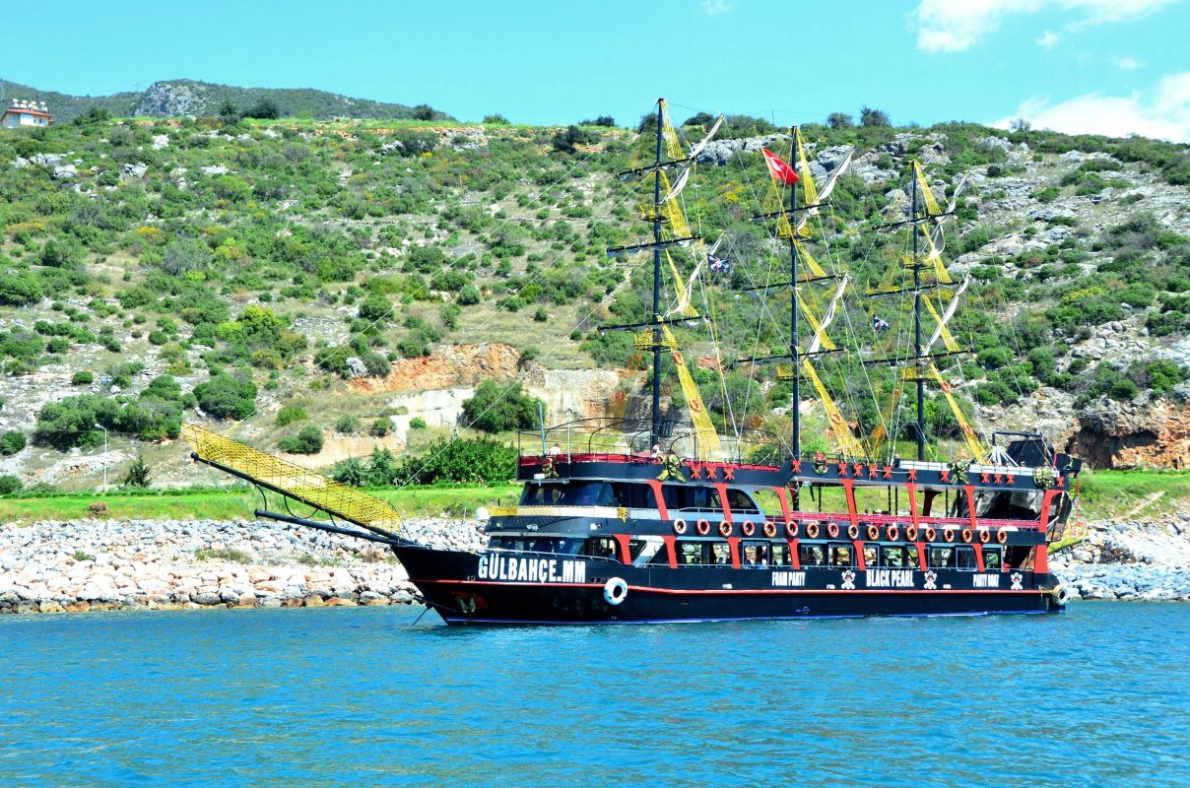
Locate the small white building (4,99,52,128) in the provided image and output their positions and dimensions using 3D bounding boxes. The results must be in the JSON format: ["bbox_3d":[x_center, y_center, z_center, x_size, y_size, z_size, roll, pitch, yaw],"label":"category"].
[{"bbox_3d":[-150.980,-74.380,456.000,11.500,7.000,10.000,2,-6,-23],"label":"small white building"}]

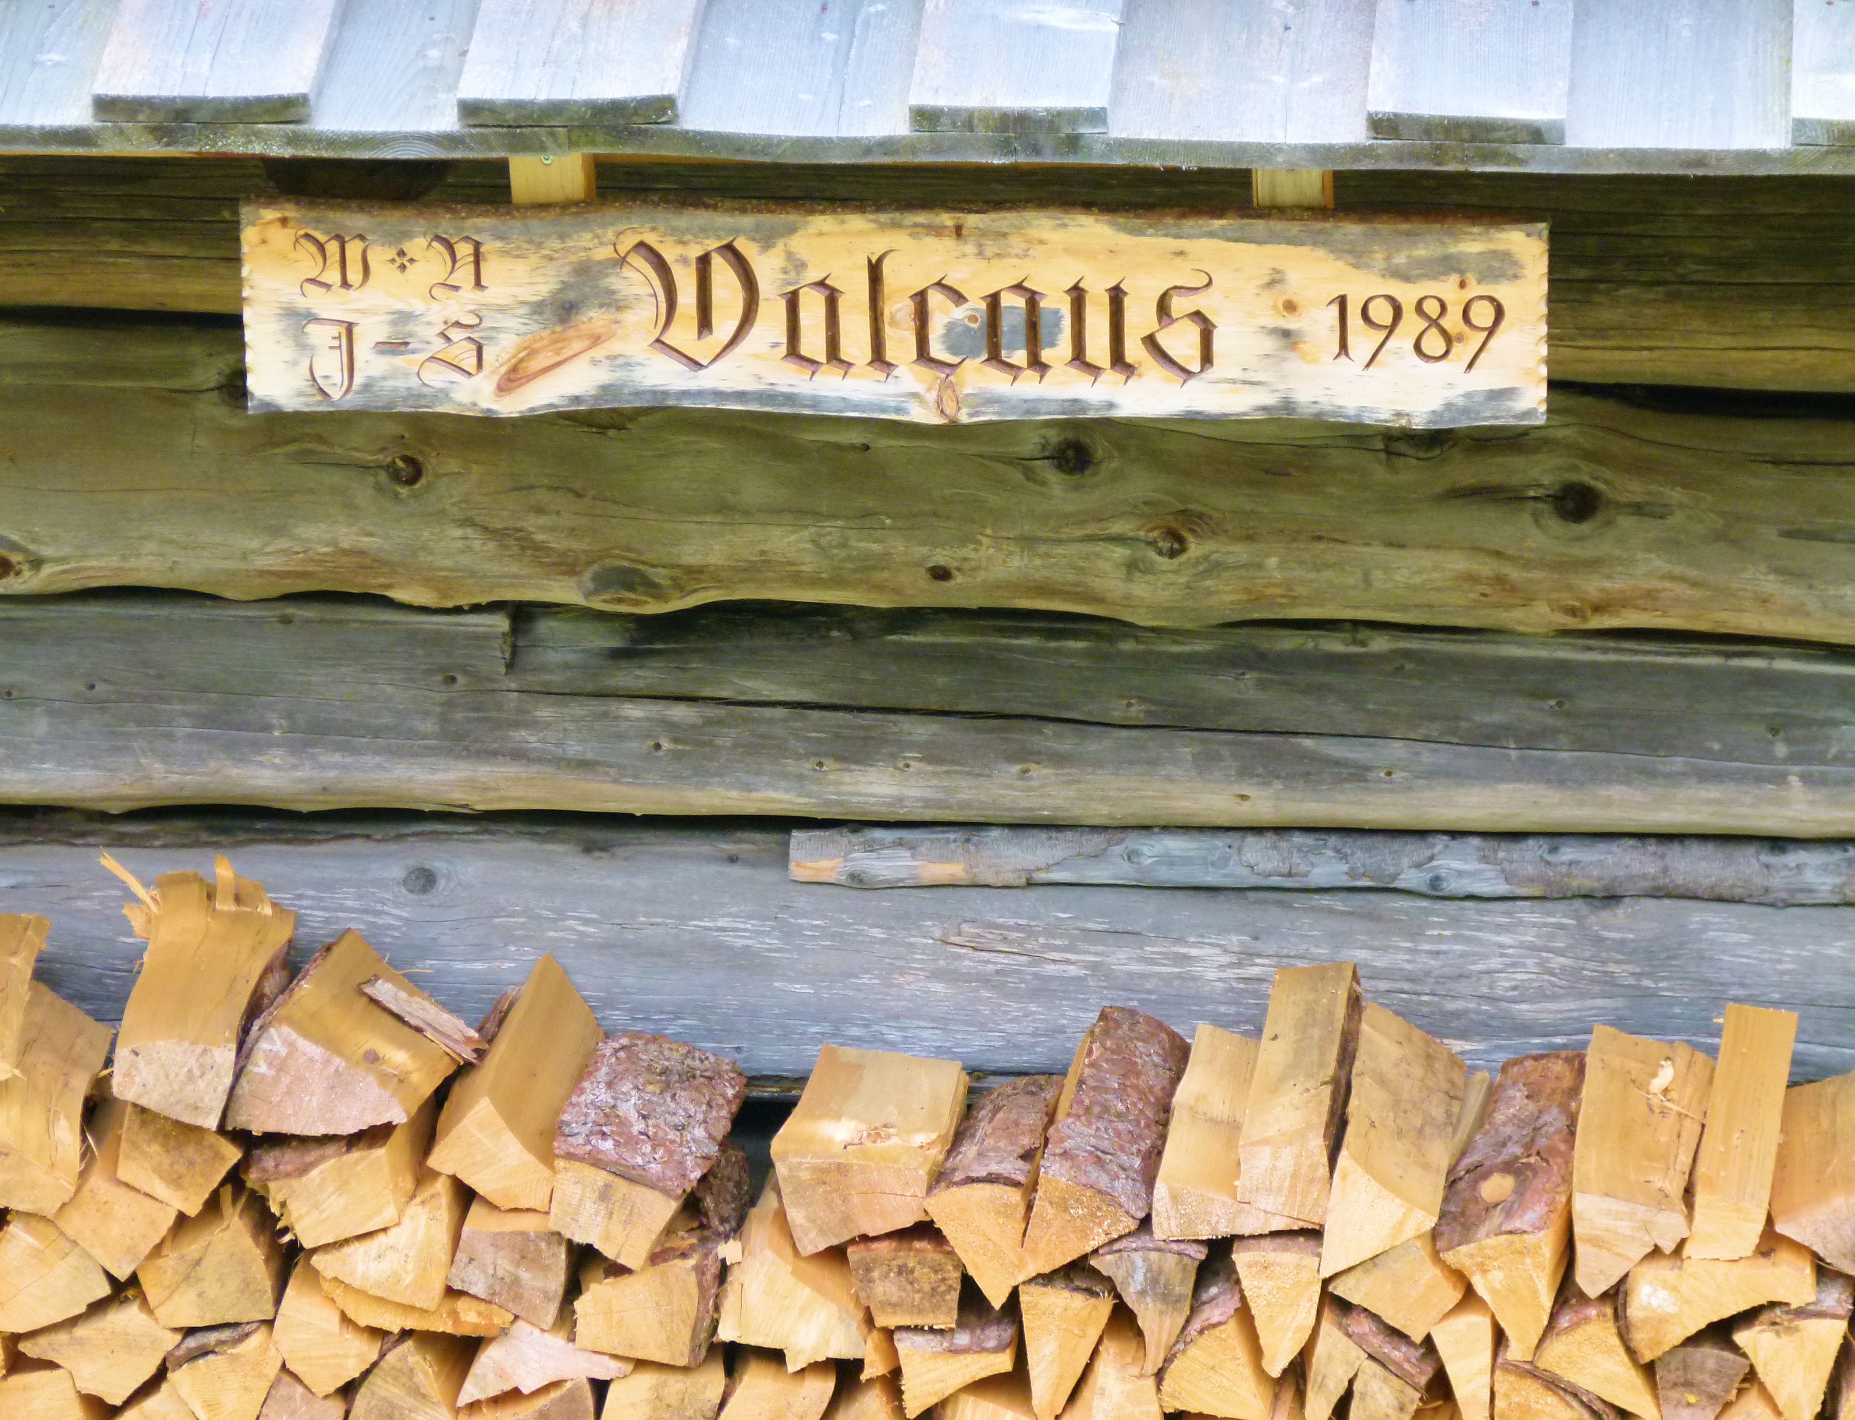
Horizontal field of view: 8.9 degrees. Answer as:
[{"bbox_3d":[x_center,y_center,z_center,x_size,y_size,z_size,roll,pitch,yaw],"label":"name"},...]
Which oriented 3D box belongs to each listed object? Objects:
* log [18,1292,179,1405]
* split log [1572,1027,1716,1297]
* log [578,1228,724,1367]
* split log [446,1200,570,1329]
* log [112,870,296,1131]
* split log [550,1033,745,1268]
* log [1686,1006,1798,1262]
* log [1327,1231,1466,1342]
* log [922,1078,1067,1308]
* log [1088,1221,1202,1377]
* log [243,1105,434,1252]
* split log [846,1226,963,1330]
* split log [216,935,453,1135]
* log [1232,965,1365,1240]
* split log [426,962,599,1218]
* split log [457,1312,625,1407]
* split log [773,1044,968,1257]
[{"bbox_3d":[-0.633,0.449,9.457,0.134,0.099,0.330,1,17,4],"label":"log"},{"bbox_3d":[0.561,0.354,9.321,0.090,0.090,0.335,2,21,6],"label":"split log"},{"bbox_3d":[-0.207,0.419,9.409,0.107,0.090,0.330,1,17,5],"label":"log"},{"bbox_3d":[-0.304,0.376,9.126,0.093,0.082,0.340,2,18,4],"label":"split log"},{"bbox_3d":[-0.555,0.224,9.088,0.093,0.071,0.340,4,19,2],"label":"log"},{"bbox_3d":[-0.231,0.350,9.389,0.110,0.075,0.330,18,16,1],"label":"split log"},{"bbox_3d":[0.635,0.327,9.307,0.065,0.061,0.340,2,24,7],"label":"log"},{"bbox_3d":[0.377,0.373,9.068,0.093,0.074,0.340,31,20,-3],"label":"log"},{"bbox_3d":[0.054,0.377,9.440,0.079,0.103,0.310,2,14,6],"label":"log"},{"bbox_3d":[0.191,0.411,9.447,0.089,0.120,0.320,2,19,7],"label":"log"},{"bbox_3d":[-0.458,0.330,9.478,0.112,0.078,0.320,-11,17,8],"label":"log"},{"bbox_3d":[-0.002,0.391,9.381,0.092,0.085,0.330,1,17,5],"label":"split log"},{"bbox_3d":[-0.459,0.281,9.453,0.127,0.096,0.310,33,15,-1],"label":"split log"},{"bbox_3d":[0.284,0.293,9.044,0.074,0.075,0.340,2,19,6],"label":"log"},{"bbox_3d":[-0.314,0.308,9.457,0.098,0.073,0.320,41,18,-8],"label":"split log"},{"bbox_3d":[-0.293,0.452,9.506,0.144,0.066,0.320,-10,18,8],"label":"split log"},{"bbox_3d":[-0.042,0.341,9.369,0.122,0.092,0.330,2,14,5],"label":"split log"}]

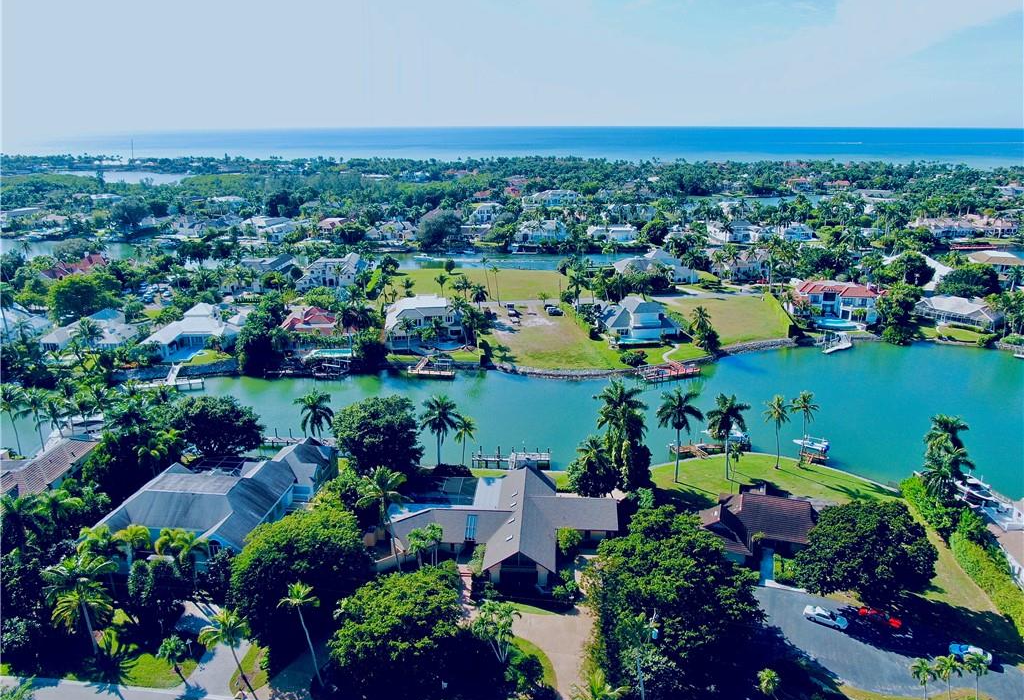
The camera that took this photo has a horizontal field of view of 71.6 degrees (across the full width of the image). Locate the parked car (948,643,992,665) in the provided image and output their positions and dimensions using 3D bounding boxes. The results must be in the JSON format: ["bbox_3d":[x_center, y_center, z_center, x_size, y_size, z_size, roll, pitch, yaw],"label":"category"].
[{"bbox_3d":[52.000,34.479,80.576,4.250,1.370,1.800,6,19,17],"label":"parked car"}]

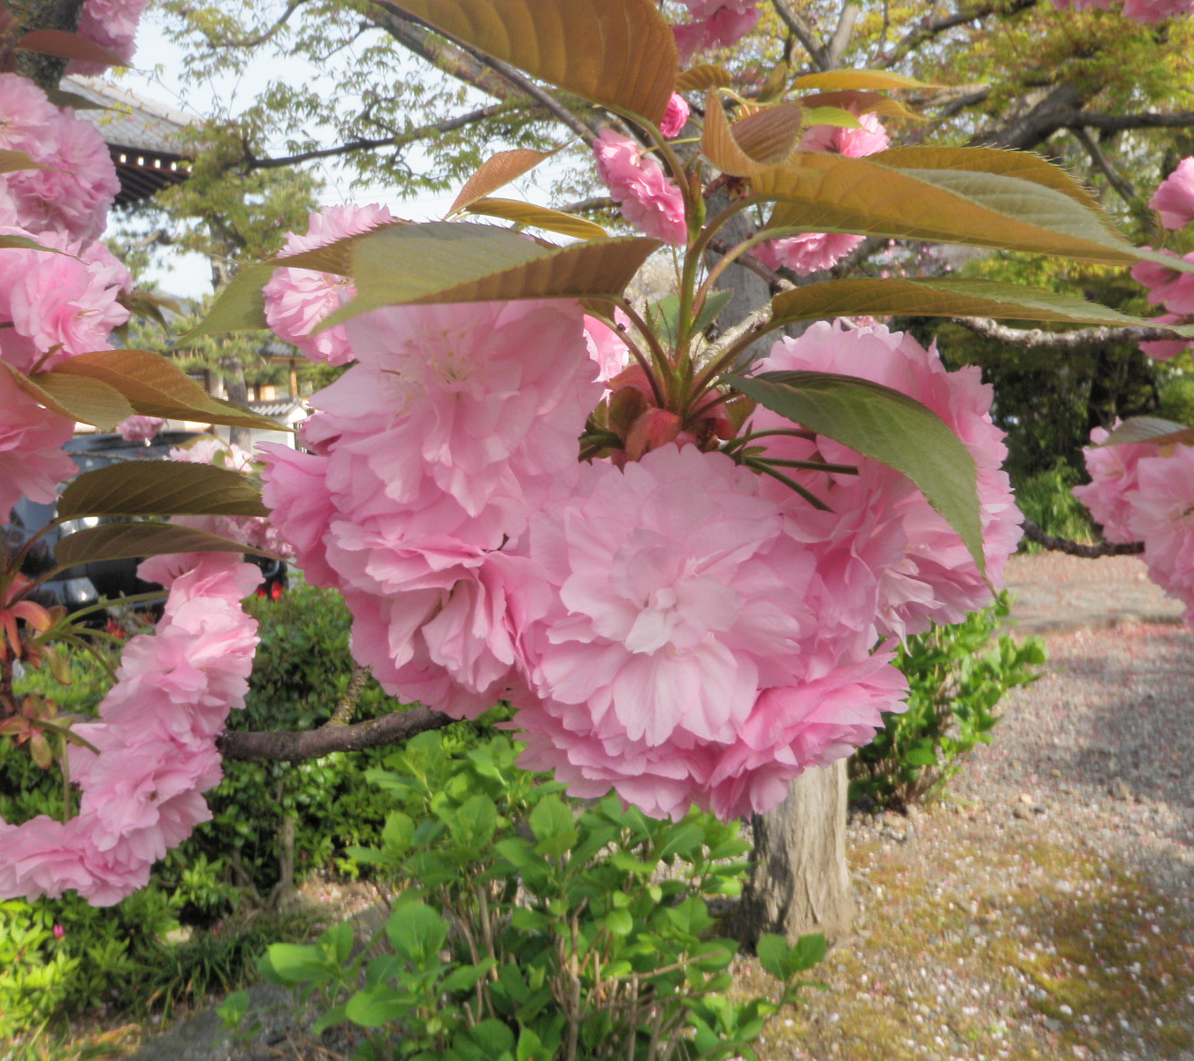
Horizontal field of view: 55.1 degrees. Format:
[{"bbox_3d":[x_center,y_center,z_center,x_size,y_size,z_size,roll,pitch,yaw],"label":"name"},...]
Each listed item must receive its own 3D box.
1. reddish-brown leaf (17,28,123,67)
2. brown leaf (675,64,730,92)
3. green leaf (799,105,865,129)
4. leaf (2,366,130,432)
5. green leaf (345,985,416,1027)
[{"bbox_3d":[-0.230,-0.211,0.500,0.046,0.012,0.023,12,4,0],"label":"reddish-brown leaf"},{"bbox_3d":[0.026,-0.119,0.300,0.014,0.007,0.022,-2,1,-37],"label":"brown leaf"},{"bbox_3d":[0.094,-0.166,0.460,0.028,0.009,0.018,8,4,0],"label":"green leaf"},{"bbox_3d":[-0.168,-0.042,0.365,0.038,0.015,0.030,18,4,0],"label":"leaf"},{"bbox_3d":[-0.301,0.665,1.600,0.100,0.022,0.065,-7,35,-6],"label":"green leaf"}]

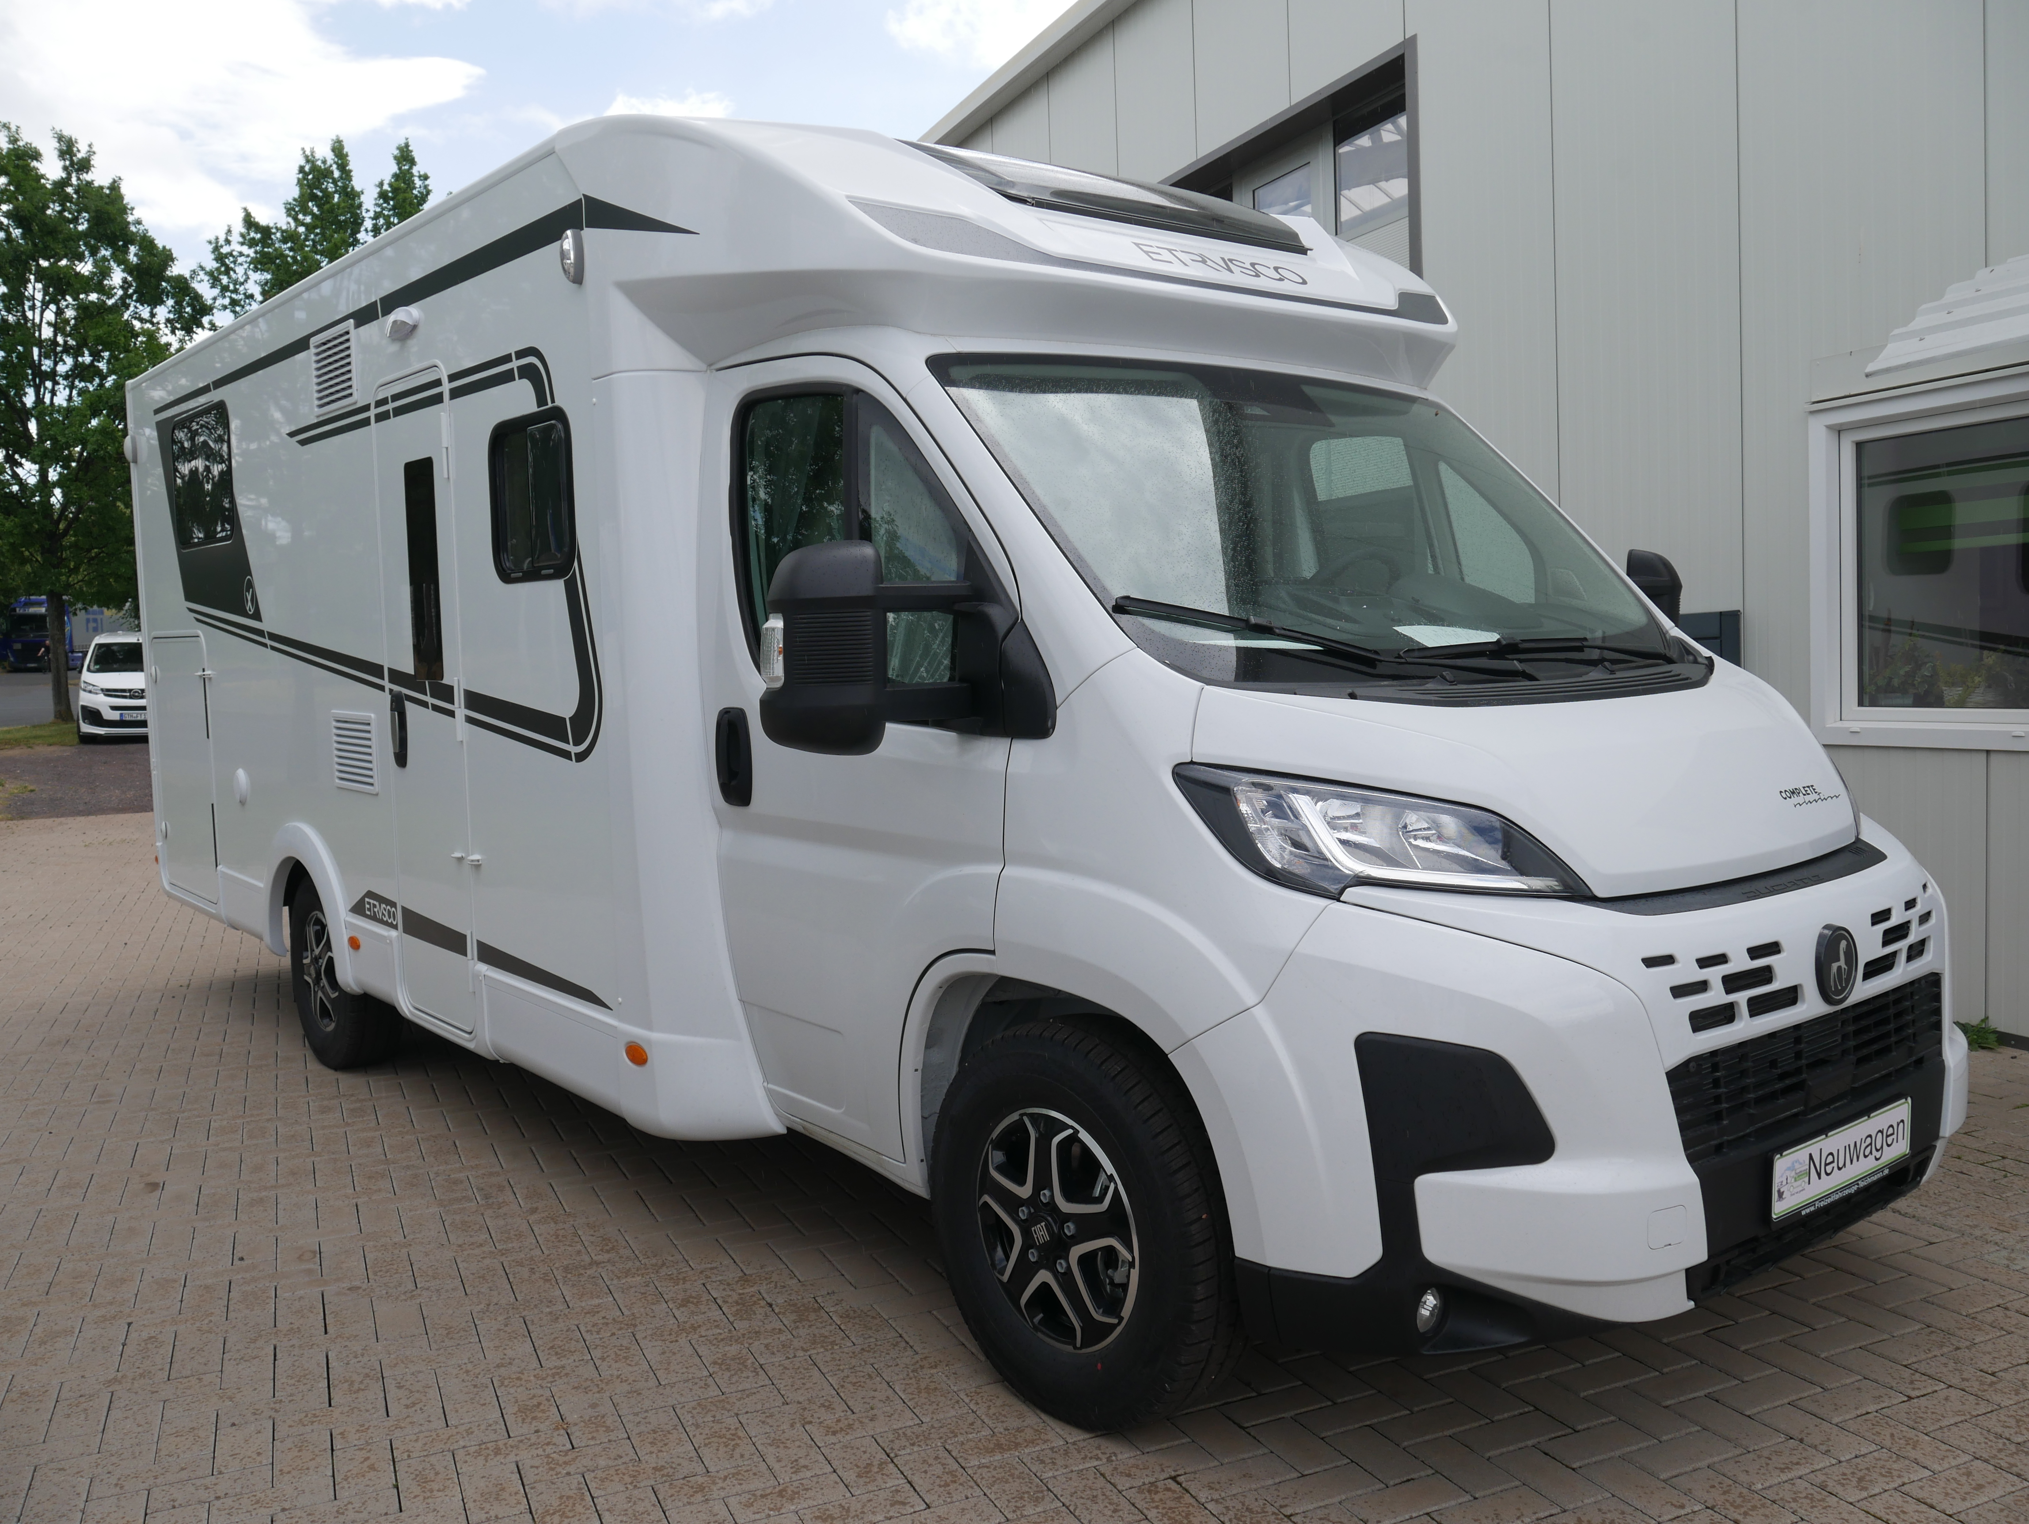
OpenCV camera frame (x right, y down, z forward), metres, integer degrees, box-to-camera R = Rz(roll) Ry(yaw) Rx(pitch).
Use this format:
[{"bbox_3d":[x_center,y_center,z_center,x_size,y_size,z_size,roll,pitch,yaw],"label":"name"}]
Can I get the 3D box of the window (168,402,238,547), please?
[{"bbox_3d":[-3.315,-1.154,6.701,0.040,0.540,0.930,-5,6,-39],"label":"window"}]

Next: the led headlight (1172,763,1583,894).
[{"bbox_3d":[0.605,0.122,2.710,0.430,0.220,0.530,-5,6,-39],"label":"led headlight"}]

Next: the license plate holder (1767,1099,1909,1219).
[{"bbox_3d":[1.454,0.692,2.878,0.530,0.130,0.025,-5,6,-39],"label":"license plate holder"}]

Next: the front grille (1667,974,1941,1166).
[{"bbox_3d":[1.418,0.530,2.905,1.020,0.180,0.080,-5,6,-39],"label":"front grille"}]

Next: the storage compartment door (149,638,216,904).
[{"bbox_3d":[-3.665,0.005,7.274,0.040,1.150,0.920,-5,6,-39],"label":"storage compartment door"}]

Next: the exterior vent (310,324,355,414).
[{"bbox_3d":[-2.213,-1.271,5.334,0.030,0.255,0.415,-5,6,-39],"label":"exterior vent"}]

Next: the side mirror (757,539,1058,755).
[{"bbox_3d":[-0.196,-0.192,2.874,0.470,0.375,0.270,-5,6,-39],"label":"side mirror"}]

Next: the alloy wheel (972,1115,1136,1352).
[{"bbox_3d":[0.129,0.855,3.074,0.160,0.438,0.438,-5,6,-39],"label":"alloy wheel"}]

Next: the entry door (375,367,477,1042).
[{"bbox_3d":[-1.762,-0.185,4.917,0.050,1.900,0.610,-5,6,-39],"label":"entry door"}]

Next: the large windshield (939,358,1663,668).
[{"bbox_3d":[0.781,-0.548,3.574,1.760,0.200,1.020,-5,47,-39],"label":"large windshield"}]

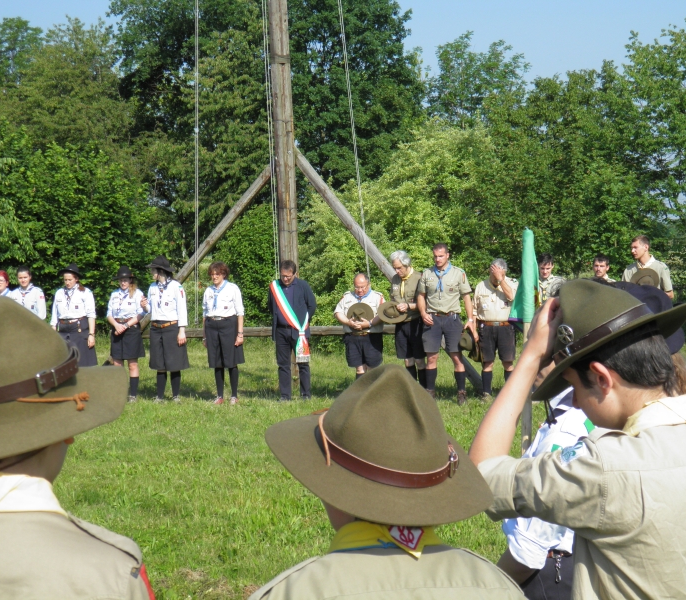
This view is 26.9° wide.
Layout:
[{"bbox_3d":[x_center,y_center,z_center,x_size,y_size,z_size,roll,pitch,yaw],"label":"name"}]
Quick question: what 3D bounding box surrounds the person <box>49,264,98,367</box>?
[{"bbox_3d":[-3.182,0.390,16.950,0.530,1.640,0.380,0,2,16],"label":"person"}]

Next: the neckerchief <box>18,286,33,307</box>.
[{"bbox_3d":[-3.767,-0.030,17.000,0.200,0.250,0.180,0,1,6],"label":"neckerchief"}]

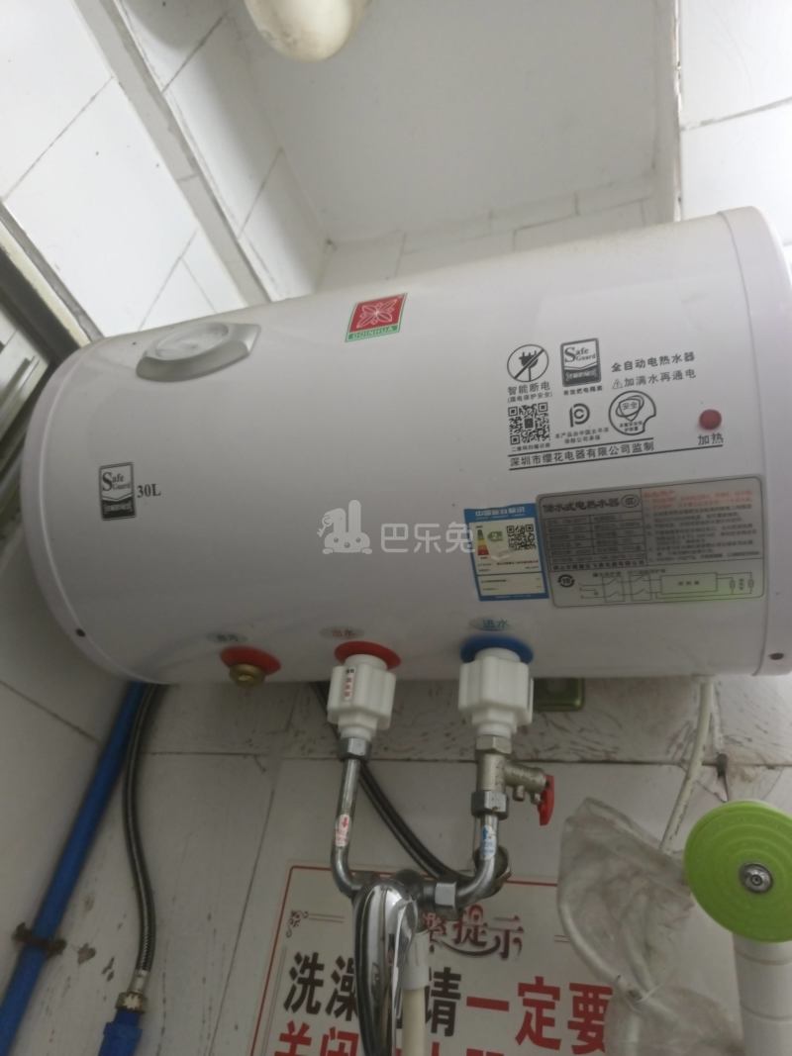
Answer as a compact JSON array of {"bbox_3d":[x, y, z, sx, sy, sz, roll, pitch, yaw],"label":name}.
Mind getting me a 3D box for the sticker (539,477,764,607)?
[{"bbox_3d":[0.158,0.013,0.438,0.128,0.005,0.080,-5,-68,19],"label":"sticker"}]

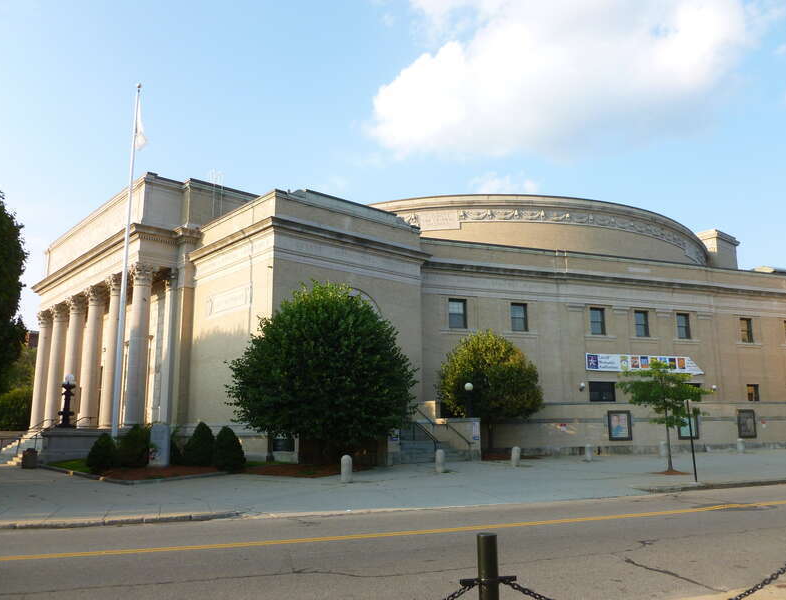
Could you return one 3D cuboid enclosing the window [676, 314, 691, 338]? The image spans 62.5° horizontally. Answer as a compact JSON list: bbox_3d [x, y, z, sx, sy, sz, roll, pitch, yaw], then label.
[{"bbox_3d":[17.817,1.637,39.708,1.065,1.569,0.200,4,-12,-20],"label":"window"}]

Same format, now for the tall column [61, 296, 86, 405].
[{"bbox_3d":[-19.934,3.831,40.326,1.165,8.219,1.165,9,-15,-41],"label":"tall column"}]

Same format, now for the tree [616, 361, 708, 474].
[{"bbox_3d":[10.169,4.231,24.297,3.490,4.208,3.300,0,-11,0],"label":"tree"}]

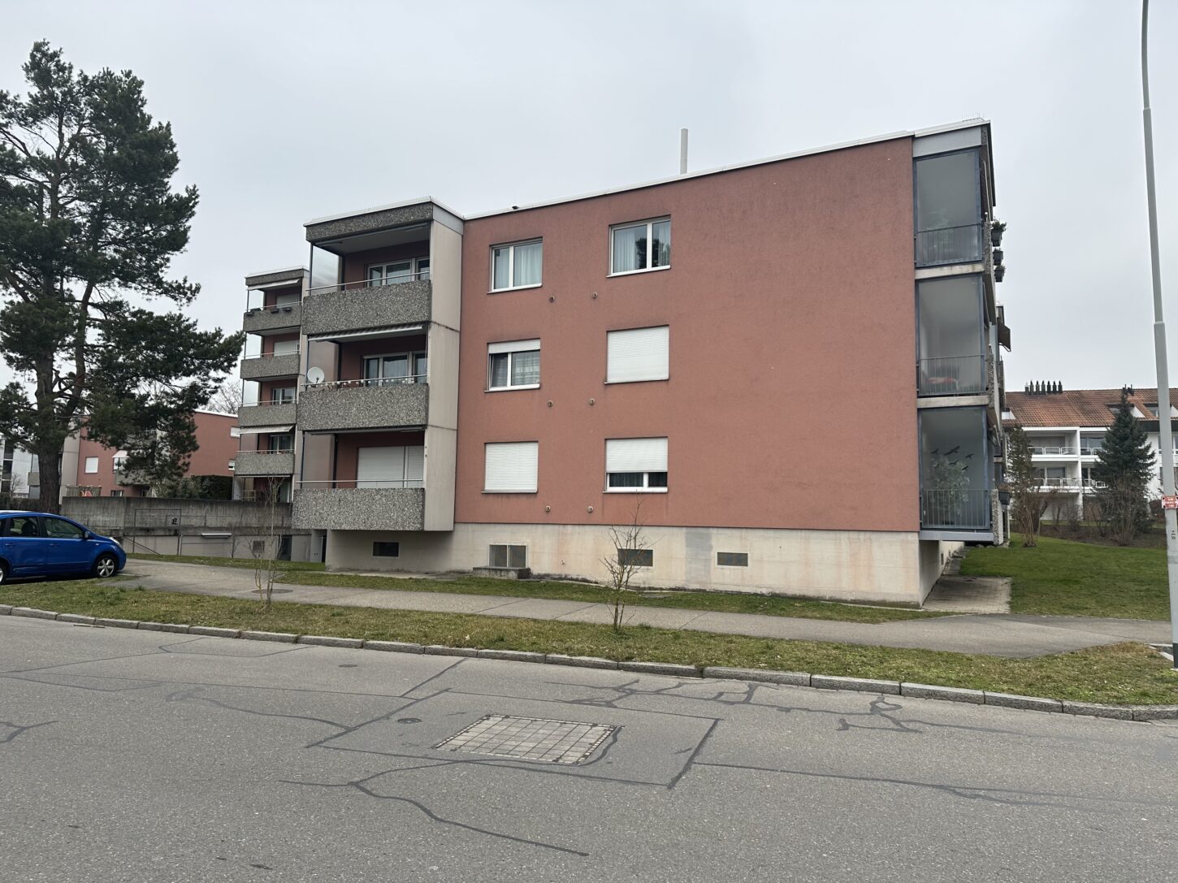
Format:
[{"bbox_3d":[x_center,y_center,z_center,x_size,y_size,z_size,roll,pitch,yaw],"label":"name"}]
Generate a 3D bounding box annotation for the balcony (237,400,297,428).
[{"bbox_3d":[-17.548,-1.359,45.841,4.474,1.105,1.307,-2,-6,27],"label":"balcony"}]

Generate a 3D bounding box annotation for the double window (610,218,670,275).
[{"bbox_3d":[1.280,-4.824,20.329,1.652,1.332,0.146,-2,-6,26],"label":"double window"}]

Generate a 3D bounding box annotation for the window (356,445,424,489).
[{"bbox_3d":[-5.580,0.838,23.396,2.507,1.354,0.140,-2,-6,27],"label":"window"}]

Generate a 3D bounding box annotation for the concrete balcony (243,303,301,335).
[{"bbox_3d":[-17.435,-6.785,46.066,4.508,1.095,1.278,-2,-6,26],"label":"concrete balcony"}]

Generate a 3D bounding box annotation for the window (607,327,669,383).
[{"bbox_3d":[1.217,-2.130,20.210,1.684,1.345,0.140,-2,-6,27],"label":"window"}]

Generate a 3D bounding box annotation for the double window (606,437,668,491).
[{"bbox_3d":[1.165,0.589,19.964,1.693,1.327,0.140,-2,-6,27],"label":"double window"}]

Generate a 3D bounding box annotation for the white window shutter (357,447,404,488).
[{"bbox_3d":[-5.907,0.820,23.331,1.639,1.323,0.091,-2,-6,26],"label":"white window shutter"}]

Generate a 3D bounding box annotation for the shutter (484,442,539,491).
[{"bbox_3d":[-2.050,0.697,21.572,1.693,1.330,0.140,-2,-6,27],"label":"shutter"}]

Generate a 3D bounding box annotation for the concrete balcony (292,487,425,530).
[{"bbox_3d":[-6.007,1.906,22.667,4.602,1.076,1.307,-2,-6,27],"label":"concrete balcony"}]

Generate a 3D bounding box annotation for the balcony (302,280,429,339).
[{"bbox_3d":[-5.922,-3.586,22.867,4.544,1.131,1.278,-2,-6,26],"label":"balcony"}]

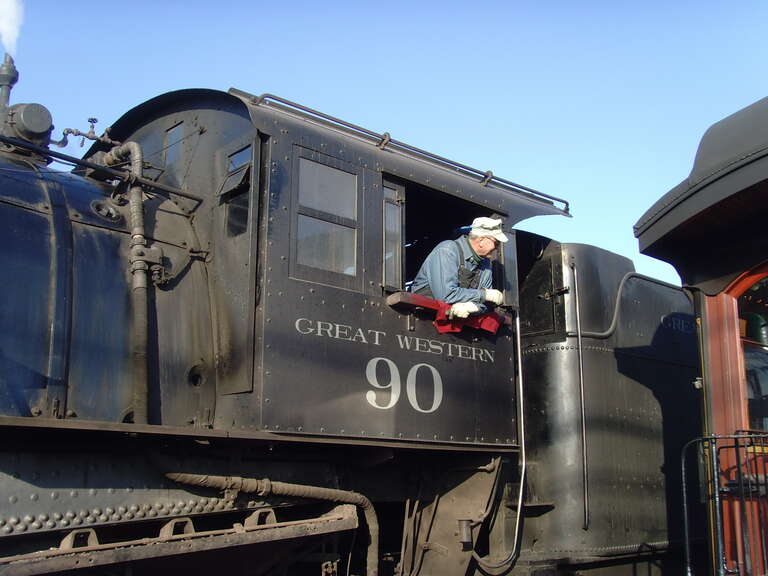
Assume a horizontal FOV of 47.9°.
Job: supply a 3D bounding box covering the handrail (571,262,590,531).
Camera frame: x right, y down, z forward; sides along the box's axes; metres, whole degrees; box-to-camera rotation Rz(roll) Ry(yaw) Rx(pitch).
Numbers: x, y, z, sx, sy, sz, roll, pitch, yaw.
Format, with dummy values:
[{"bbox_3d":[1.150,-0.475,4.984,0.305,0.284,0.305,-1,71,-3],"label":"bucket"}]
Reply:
[{"bbox_3d":[1.553,0.825,6.837,0.050,2.104,0.080,3,-13,-12],"label":"handrail"}]

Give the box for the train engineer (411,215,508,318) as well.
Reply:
[{"bbox_3d":[0.444,0.143,5.989,0.620,1.300,0.550,-9,-16,35],"label":"train engineer"}]

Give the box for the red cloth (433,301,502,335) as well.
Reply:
[{"bbox_3d":[0.566,0.209,5.727,0.554,0.167,0.180,12,-17,-41],"label":"red cloth"}]

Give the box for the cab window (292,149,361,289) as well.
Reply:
[{"bbox_3d":[-0.343,-0.421,5.329,0.548,0.812,0.060,12,-17,-41],"label":"cab window"}]

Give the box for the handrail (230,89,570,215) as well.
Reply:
[{"bbox_3d":[0.338,-0.913,6.181,3.286,0.081,0.080,12,-17,-41],"label":"handrail"}]

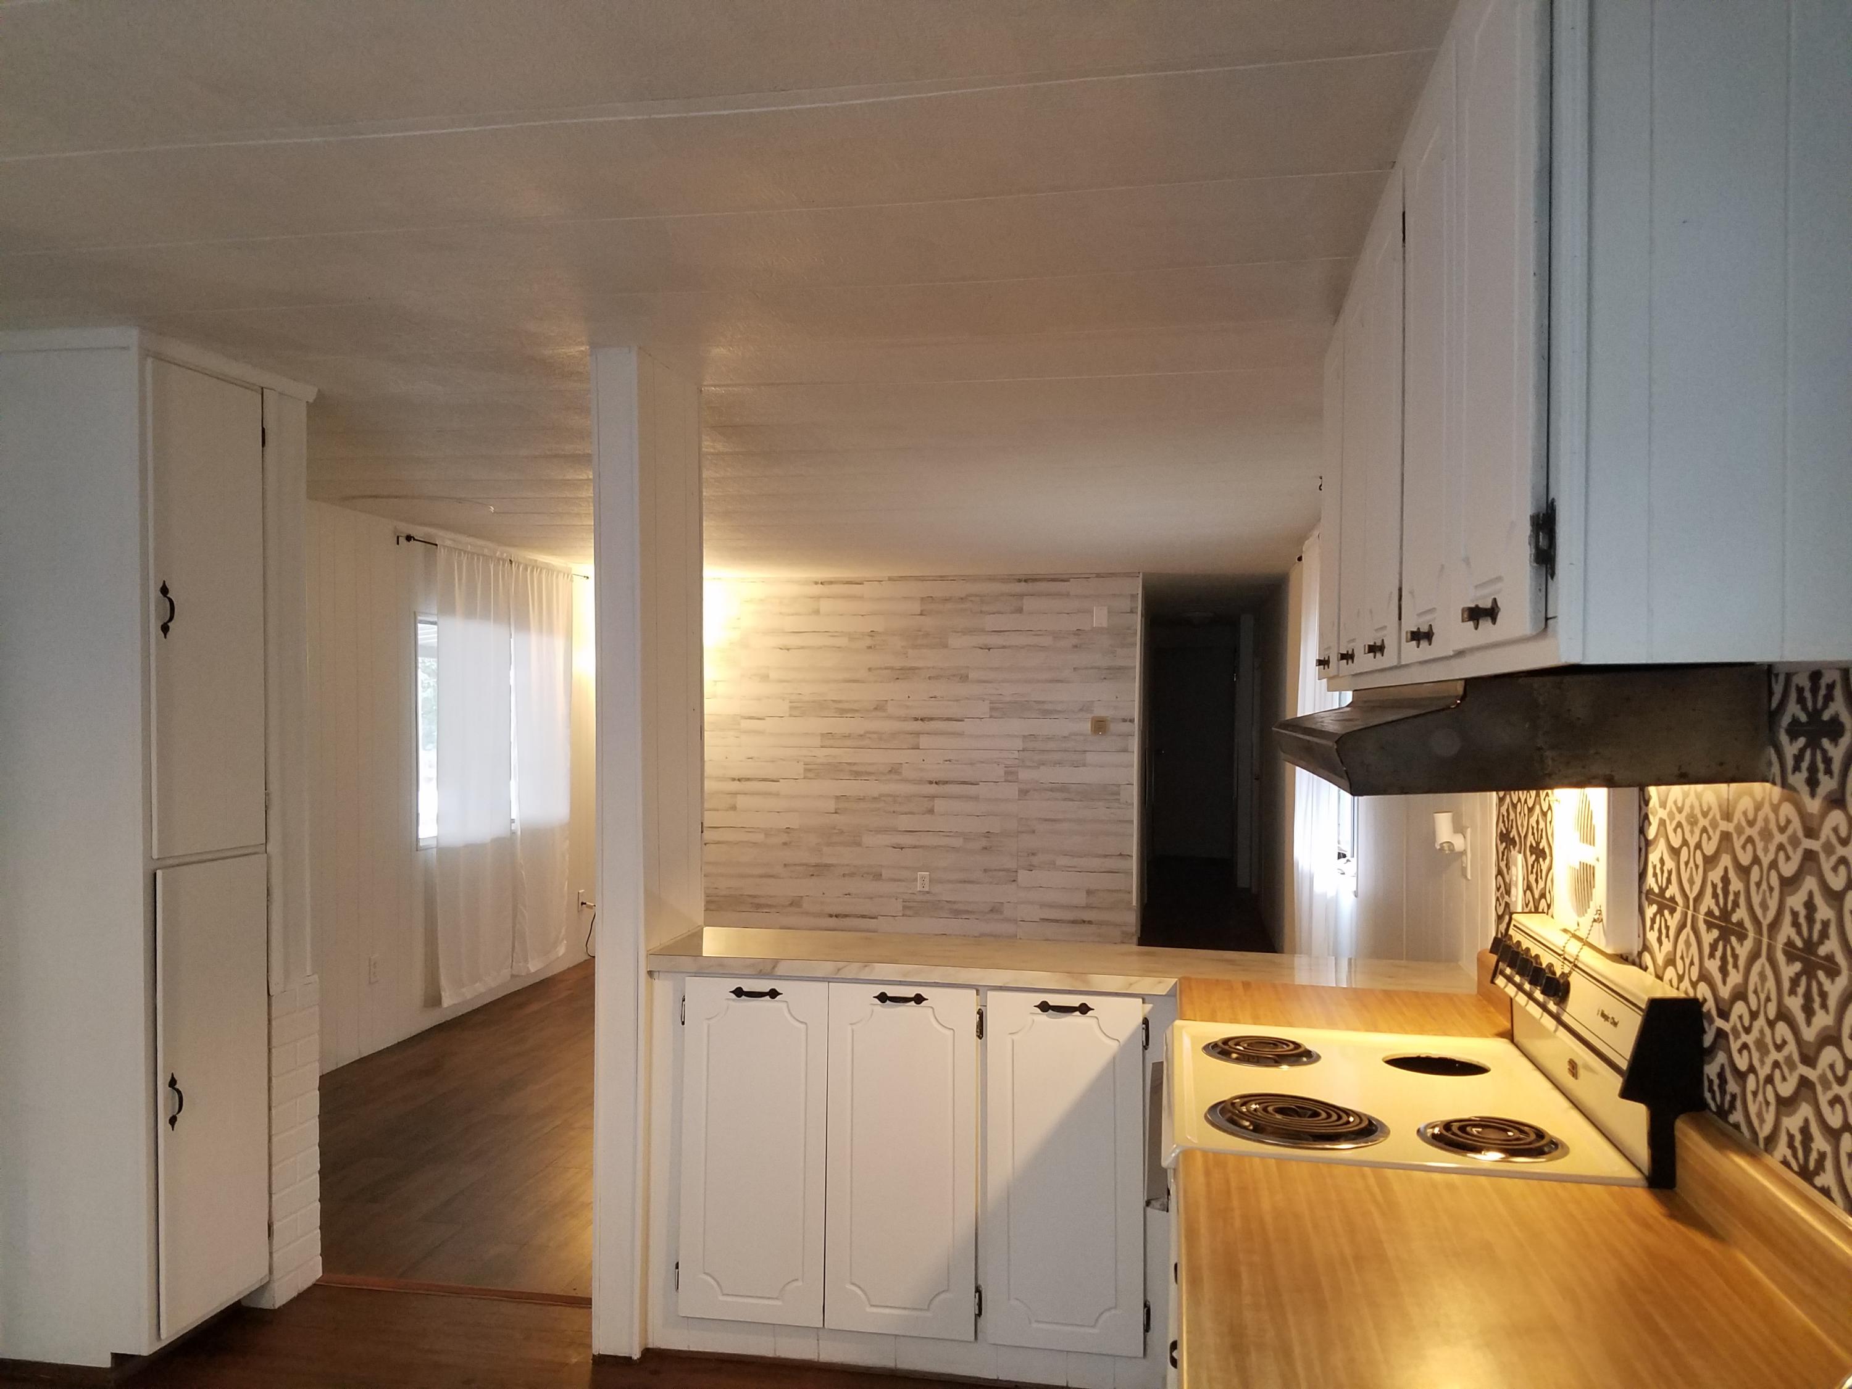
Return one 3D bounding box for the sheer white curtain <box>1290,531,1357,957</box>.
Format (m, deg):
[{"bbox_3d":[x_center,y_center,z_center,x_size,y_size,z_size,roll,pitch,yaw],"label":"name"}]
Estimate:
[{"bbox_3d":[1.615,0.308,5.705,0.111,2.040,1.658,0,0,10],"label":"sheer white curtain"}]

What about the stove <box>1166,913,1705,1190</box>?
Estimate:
[{"bbox_3d":[0.712,0.953,2.209,0.688,1.131,0.764,0,0,10],"label":"stove"}]

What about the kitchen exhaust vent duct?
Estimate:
[{"bbox_3d":[0.810,0.049,2.131,0.472,0.143,1.085,0,0,10],"label":"kitchen exhaust vent duct"}]

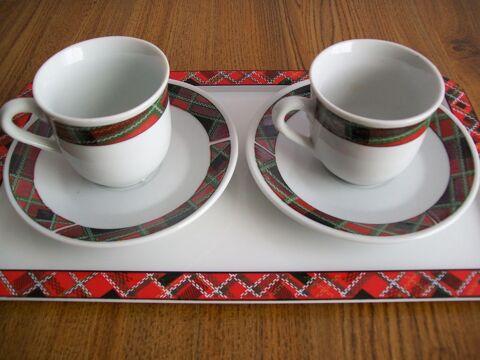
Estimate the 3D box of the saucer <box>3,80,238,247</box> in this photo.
[{"bbox_3d":[-0.063,-0.012,0.267,0.125,0.019,0.125,0,52,0],"label":"saucer"}]

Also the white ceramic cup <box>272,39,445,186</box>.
[{"bbox_3d":[0.055,-0.030,0.244,0.080,0.057,0.062,-3,52,-2],"label":"white ceramic cup"}]

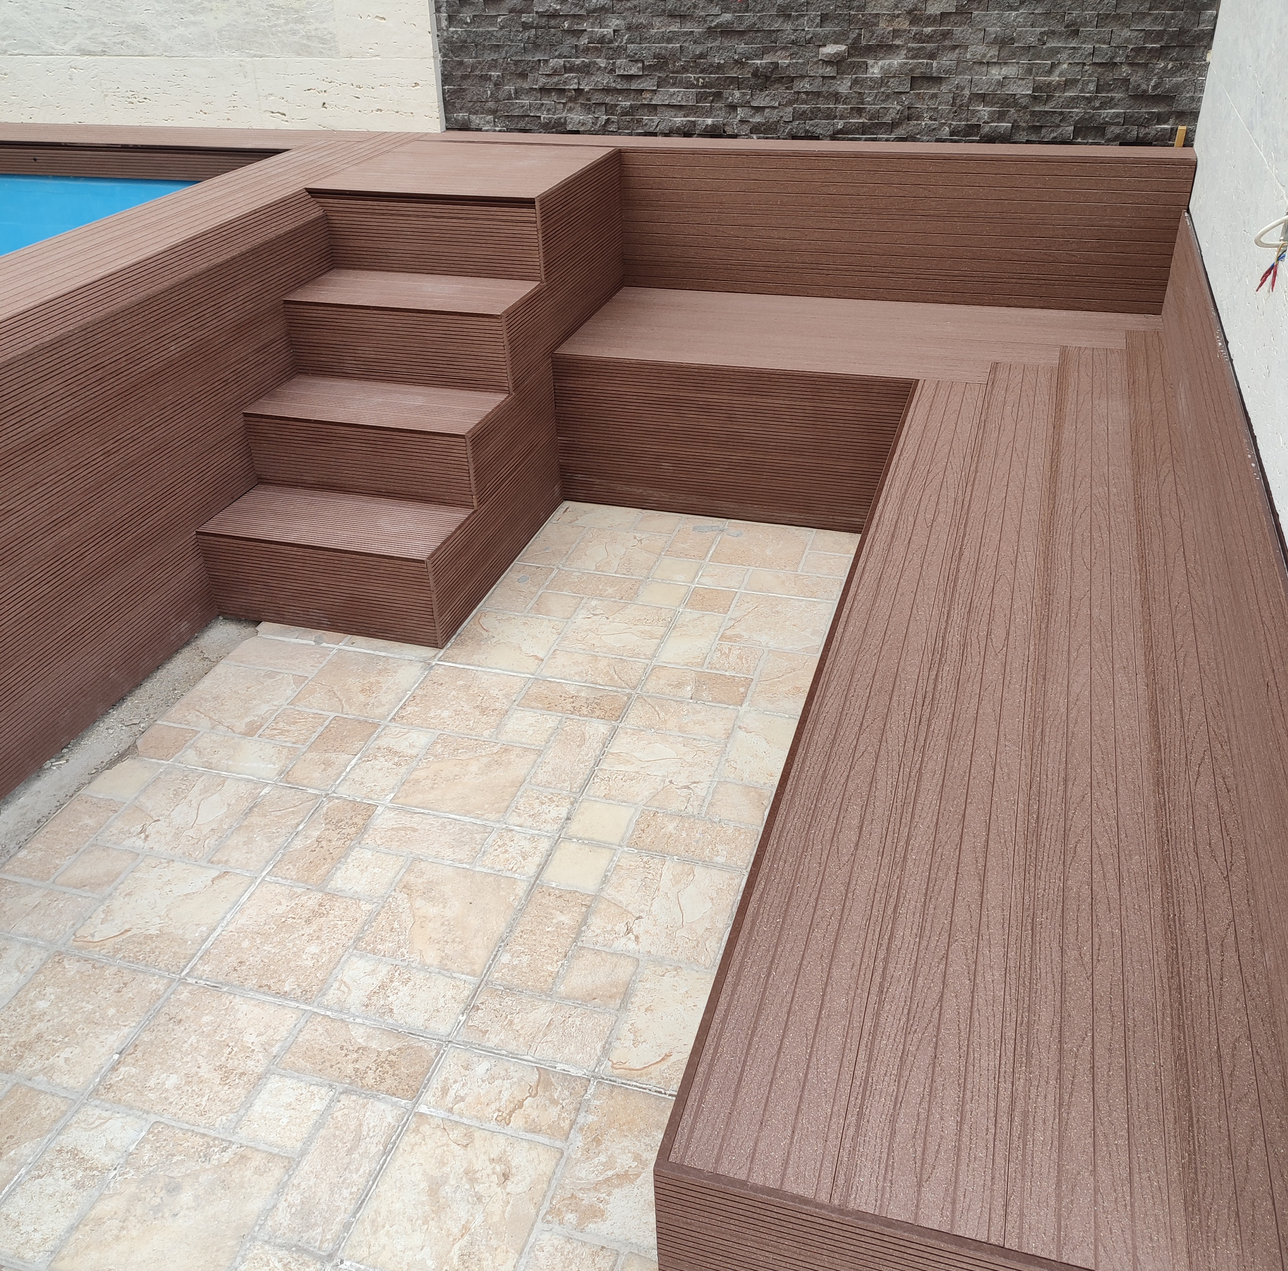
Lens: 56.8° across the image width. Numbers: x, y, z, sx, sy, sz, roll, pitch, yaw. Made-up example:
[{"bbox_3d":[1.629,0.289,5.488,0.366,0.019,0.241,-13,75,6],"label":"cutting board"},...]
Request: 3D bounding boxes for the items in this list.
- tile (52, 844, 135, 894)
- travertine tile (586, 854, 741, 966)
[{"bbox_3d":[-0.946,0.409,2.067,0.106,0.013,0.103,8,34,16],"label":"tile"},{"bbox_3d":[0.032,0.447,1.943,0.218,0.012,0.215,8,34,15],"label":"travertine tile"}]

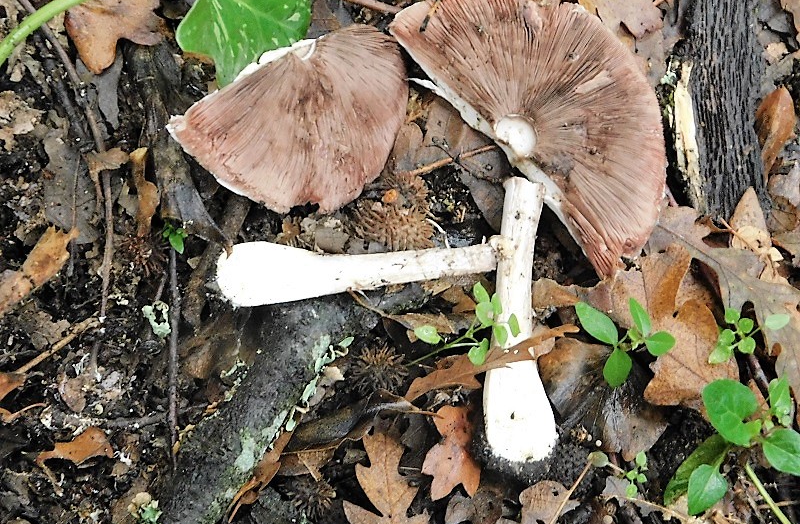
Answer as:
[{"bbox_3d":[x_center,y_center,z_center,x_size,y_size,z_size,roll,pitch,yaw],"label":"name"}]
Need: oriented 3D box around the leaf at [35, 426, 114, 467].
[{"bbox_3d":[-0.153,0.087,0.555,0.037,0.013,0.019,-6,70,-2],"label":"leaf"}]

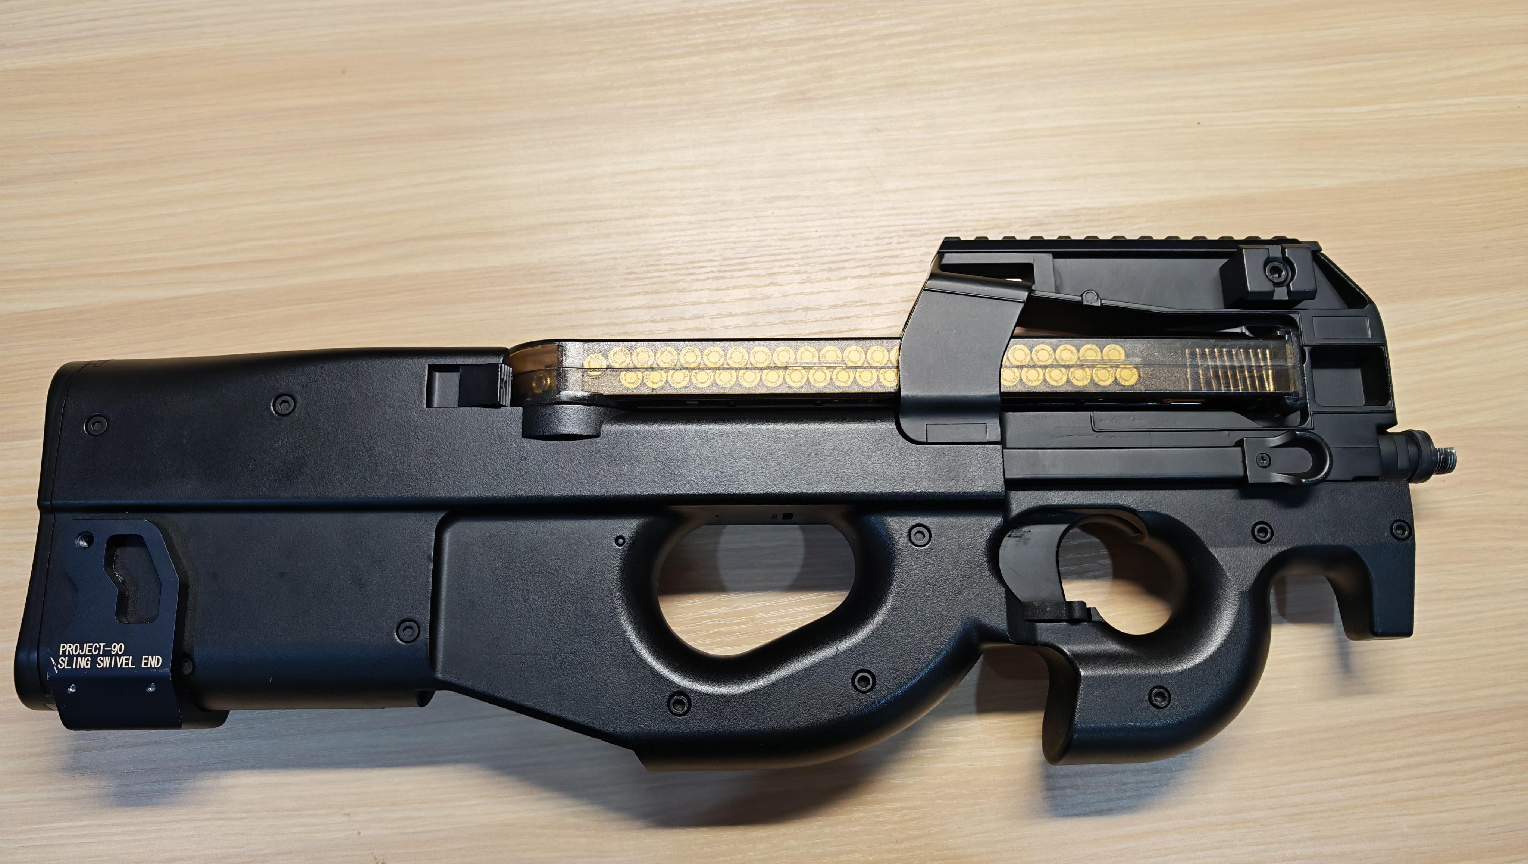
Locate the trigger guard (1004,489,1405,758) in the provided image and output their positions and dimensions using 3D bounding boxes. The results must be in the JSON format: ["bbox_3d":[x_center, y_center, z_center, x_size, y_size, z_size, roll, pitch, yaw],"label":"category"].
[{"bbox_3d":[0.148,0.066,0.365,0.138,0.046,0.090,0,76,0],"label":"trigger guard"}]

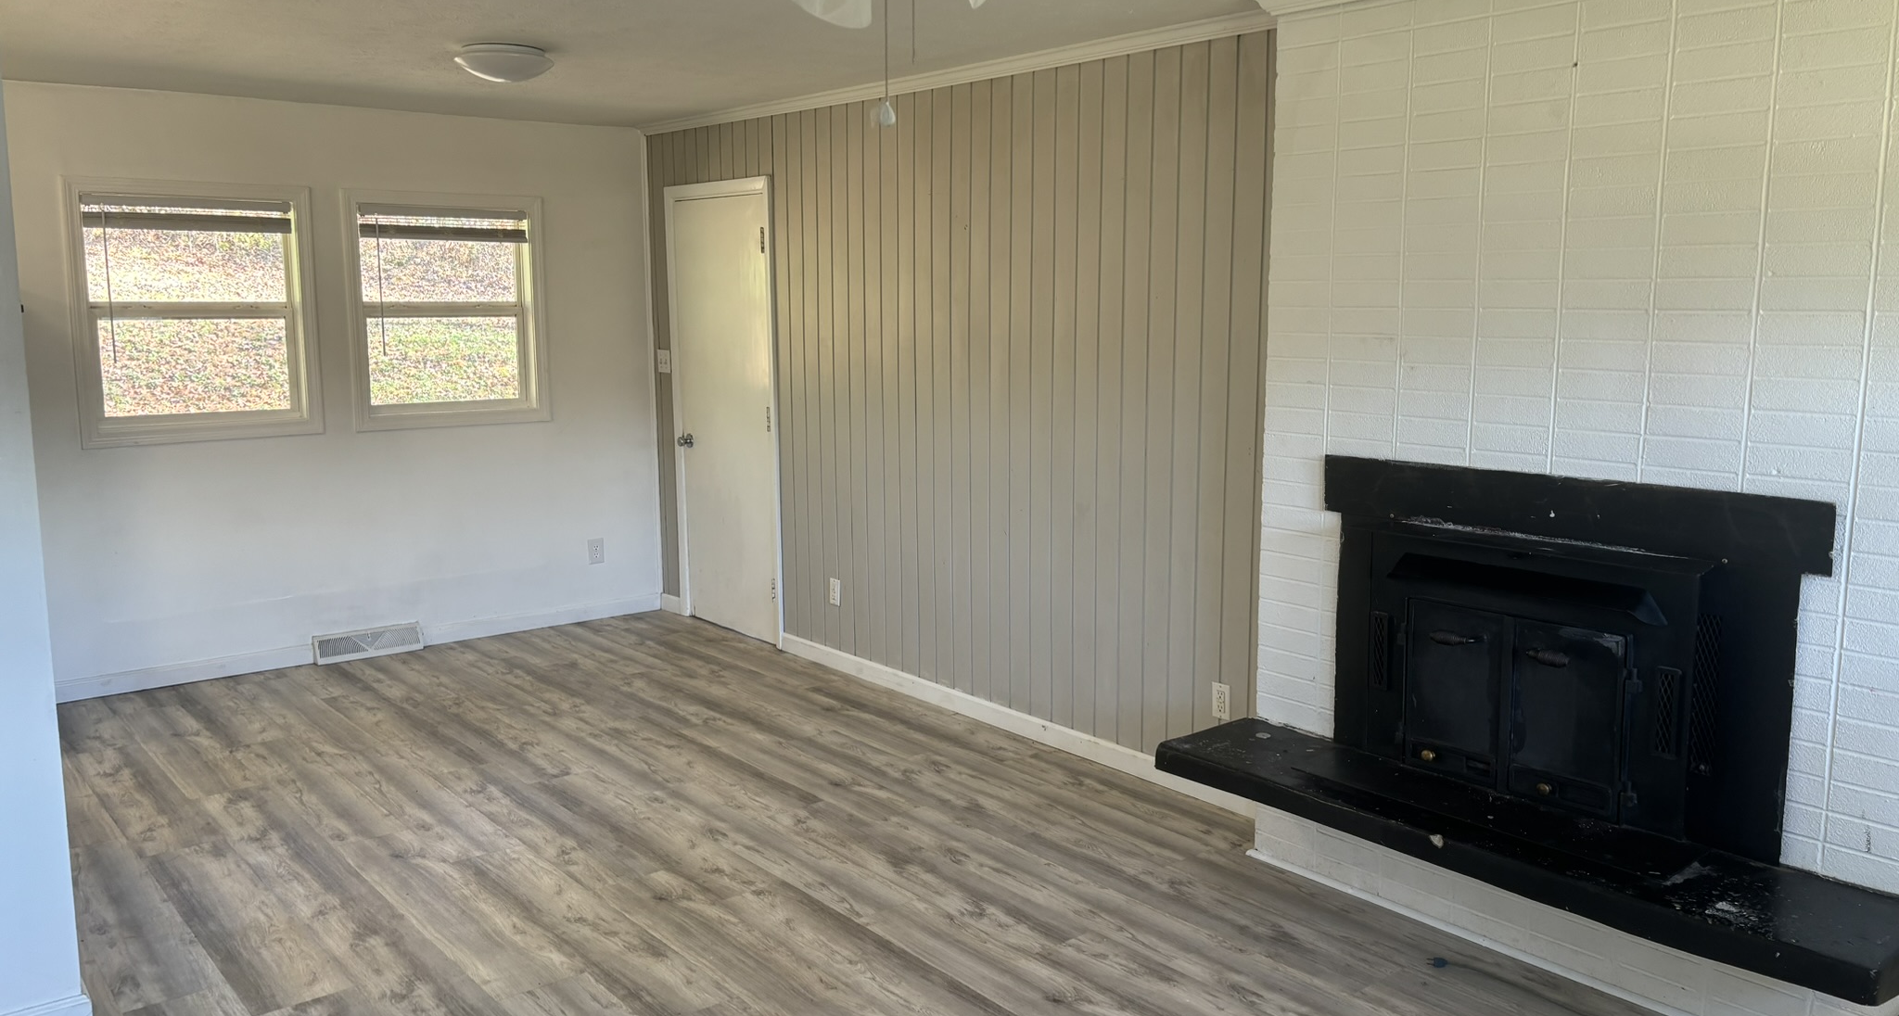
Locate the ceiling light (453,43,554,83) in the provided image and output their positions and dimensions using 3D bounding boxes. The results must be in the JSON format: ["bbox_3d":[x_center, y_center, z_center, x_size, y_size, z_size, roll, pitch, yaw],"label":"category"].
[{"bbox_3d":[-1.467,-1.457,4.709,0.317,0.097,0.317,-7,11,-39],"label":"ceiling light"}]

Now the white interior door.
[{"bbox_3d":[-1.073,-0.435,6.740,0.060,2.090,0.890,-7,11,-39],"label":"white interior door"}]

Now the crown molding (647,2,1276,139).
[{"bbox_3d":[-0.273,-1.607,5.500,0.065,0.060,4.020,-7,11,-39],"label":"crown molding"}]

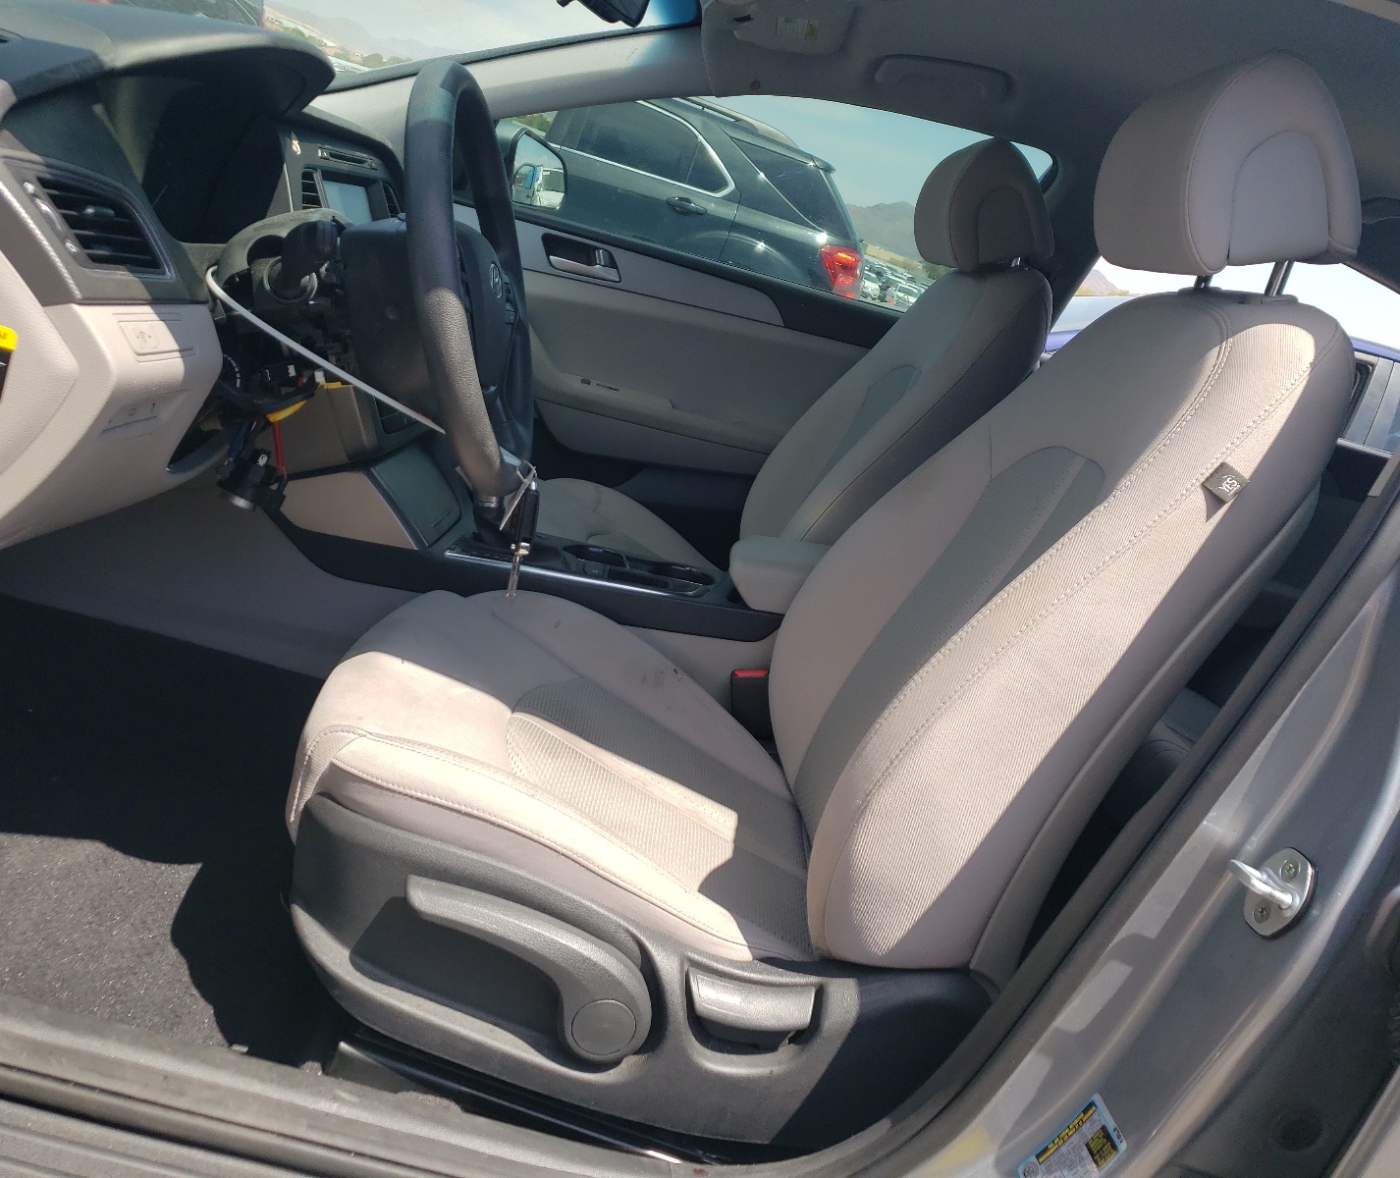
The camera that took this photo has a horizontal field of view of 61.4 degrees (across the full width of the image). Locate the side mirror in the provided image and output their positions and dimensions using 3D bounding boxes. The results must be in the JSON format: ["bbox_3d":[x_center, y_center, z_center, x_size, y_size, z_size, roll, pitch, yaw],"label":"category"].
[{"bbox_3d":[-0.349,-0.835,2.347,0.100,0.155,0.210,21,18,24],"label":"side mirror"}]

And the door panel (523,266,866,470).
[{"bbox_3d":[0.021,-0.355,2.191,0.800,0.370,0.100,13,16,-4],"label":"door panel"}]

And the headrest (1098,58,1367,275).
[{"bbox_3d":[0.468,-0.372,1.066,0.140,0.180,0.255,-2,17,1],"label":"headrest"}]

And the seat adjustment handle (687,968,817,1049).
[{"bbox_3d":[0.040,0.354,1.001,0.110,0.055,0.035,13,16,-4],"label":"seat adjustment handle"}]

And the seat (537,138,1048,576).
[{"bbox_3d":[0.057,-0.266,1.873,0.770,0.970,0.520,13,16,-4],"label":"seat"}]

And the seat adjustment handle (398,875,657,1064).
[{"bbox_3d":[-0.147,0.321,0.986,0.225,0.125,0.040,13,16,-4],"label":"seat adjustment handle"}]

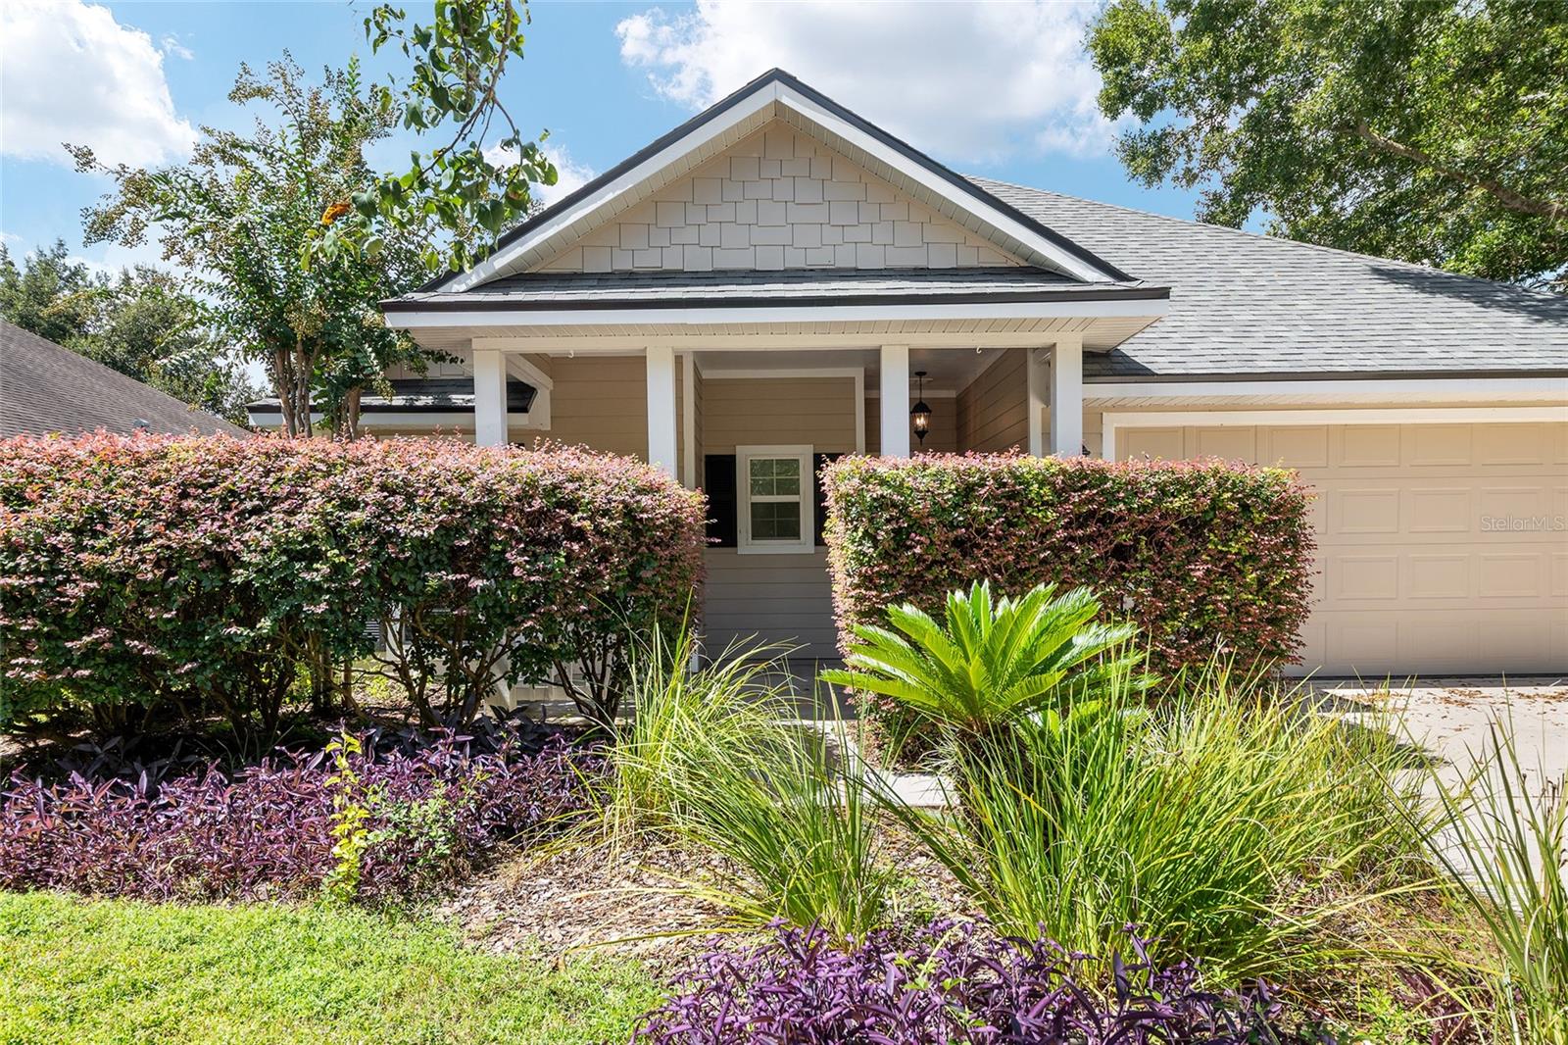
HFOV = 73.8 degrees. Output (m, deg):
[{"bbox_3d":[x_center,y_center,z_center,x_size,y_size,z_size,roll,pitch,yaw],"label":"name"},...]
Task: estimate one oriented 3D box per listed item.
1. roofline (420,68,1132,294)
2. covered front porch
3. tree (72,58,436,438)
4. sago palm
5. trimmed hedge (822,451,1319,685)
[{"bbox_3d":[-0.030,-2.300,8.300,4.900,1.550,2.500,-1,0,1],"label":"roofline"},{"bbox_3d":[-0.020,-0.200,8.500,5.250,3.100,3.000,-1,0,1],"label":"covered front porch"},{"bbox_3d":[-3.950,-1.050,7.900,2.750,4.800,2.600,-1,0,1],"label":"tree"},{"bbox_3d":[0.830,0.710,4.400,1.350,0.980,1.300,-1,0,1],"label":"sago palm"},{"bbox_3d":[1.620,0.460,6.200,2.750,1.680,1.000,-1,0,1],"label":"trimmed hedge"}]

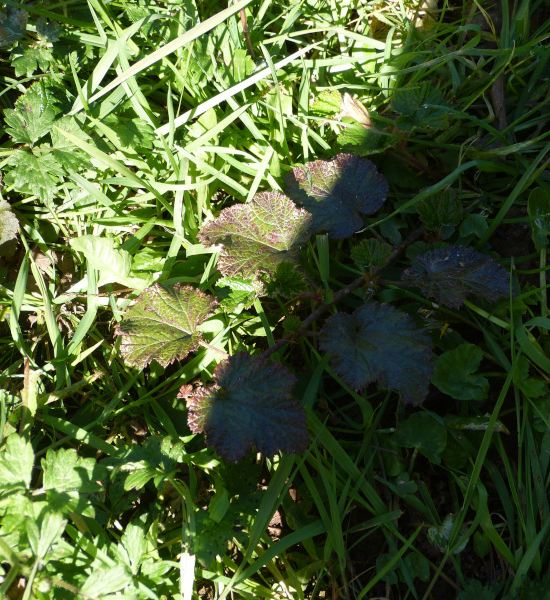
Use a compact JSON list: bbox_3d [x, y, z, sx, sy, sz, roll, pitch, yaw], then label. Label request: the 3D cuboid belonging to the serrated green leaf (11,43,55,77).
[{"bbox_3d":[-0.179,-0.178,1.080,0.031,0.008,0.032,18,66,8],"label":"serrated green leaf"}]

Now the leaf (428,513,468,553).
[{"bbox_3d":[0.097,0.131,0.816,0.021,0.005,0.021,-26,69,-11],"label":"leaf"}]

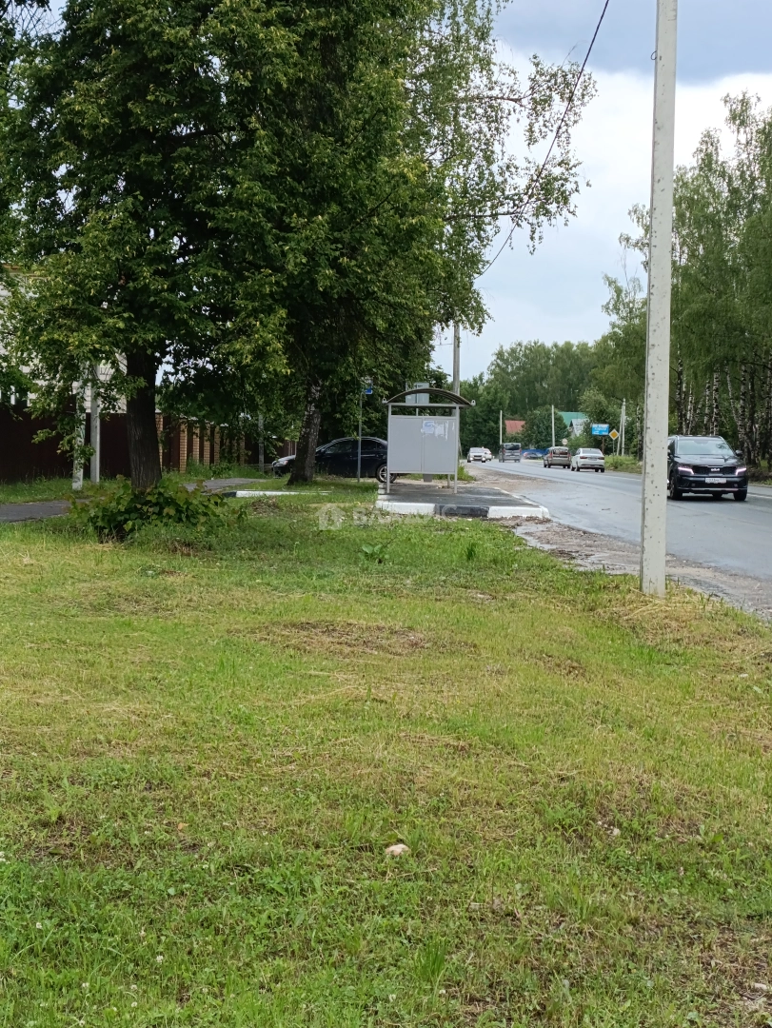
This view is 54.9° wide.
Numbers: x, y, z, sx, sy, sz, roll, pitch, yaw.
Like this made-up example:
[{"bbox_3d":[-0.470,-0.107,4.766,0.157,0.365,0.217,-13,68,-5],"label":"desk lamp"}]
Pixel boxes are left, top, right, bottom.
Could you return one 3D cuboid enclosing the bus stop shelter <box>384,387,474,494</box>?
[{"bbox_3d":[1.106,-1.927,19.757,2.250,2.630,2.900,0,5,2],"label":"bus stop shelter"}]

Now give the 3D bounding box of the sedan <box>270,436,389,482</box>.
[{"bbox_3d":[-1.415,-1.789,25.140,4.750,1.470,1.820,1,5,5],"label":"sedan"}]

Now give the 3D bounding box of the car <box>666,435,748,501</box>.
[{"bbox_3d":[8.975,-1.312,21.330,1.900,1.700,4.810,1,5,12],"label":"car"}]

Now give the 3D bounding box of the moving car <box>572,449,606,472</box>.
[{"bbox_3d":[13.223,-3.501,48.582,1.764,1.497,4.410,1,5,8],"label":"moving car"}]

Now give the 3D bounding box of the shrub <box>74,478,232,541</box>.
[{"bbox_3d":[-3.550,-0.124,11.433,2.200,0.850,1.800,0,5,0],"label":"shrub"}]

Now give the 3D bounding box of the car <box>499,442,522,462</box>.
[{"bbox_3d":[13.005,-6.320,77.751,1.920,1.970,4.950,0,5,2],"label":"car"}]

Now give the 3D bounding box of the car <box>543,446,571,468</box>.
[{"bbox_3d":[13.461,-4.422,58.322,1.750,1.650,4.470,1,5,6],"label":"car"}]

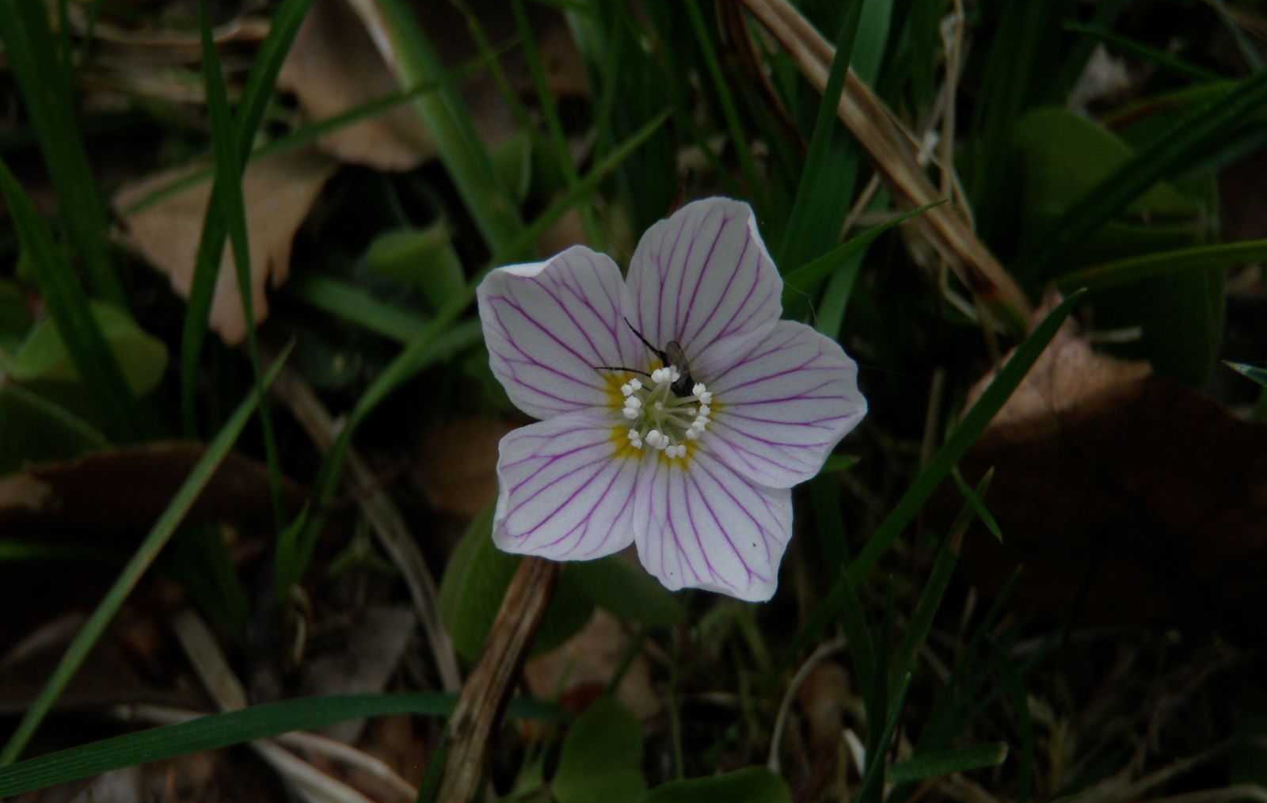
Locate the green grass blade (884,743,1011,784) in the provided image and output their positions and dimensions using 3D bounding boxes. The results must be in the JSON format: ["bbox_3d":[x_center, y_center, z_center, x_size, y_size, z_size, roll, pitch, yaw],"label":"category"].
[{"bbox_3d":[0.028,0.032,0.117,0.011,0.002,0.003,-10,49,-8],"label":"green grass blade"}]

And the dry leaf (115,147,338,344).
[{"bbox_3d":[-0.046,-0.018,0.150,0.025,0.005,0.026,0,60,0],"label":"dry leaf"}]

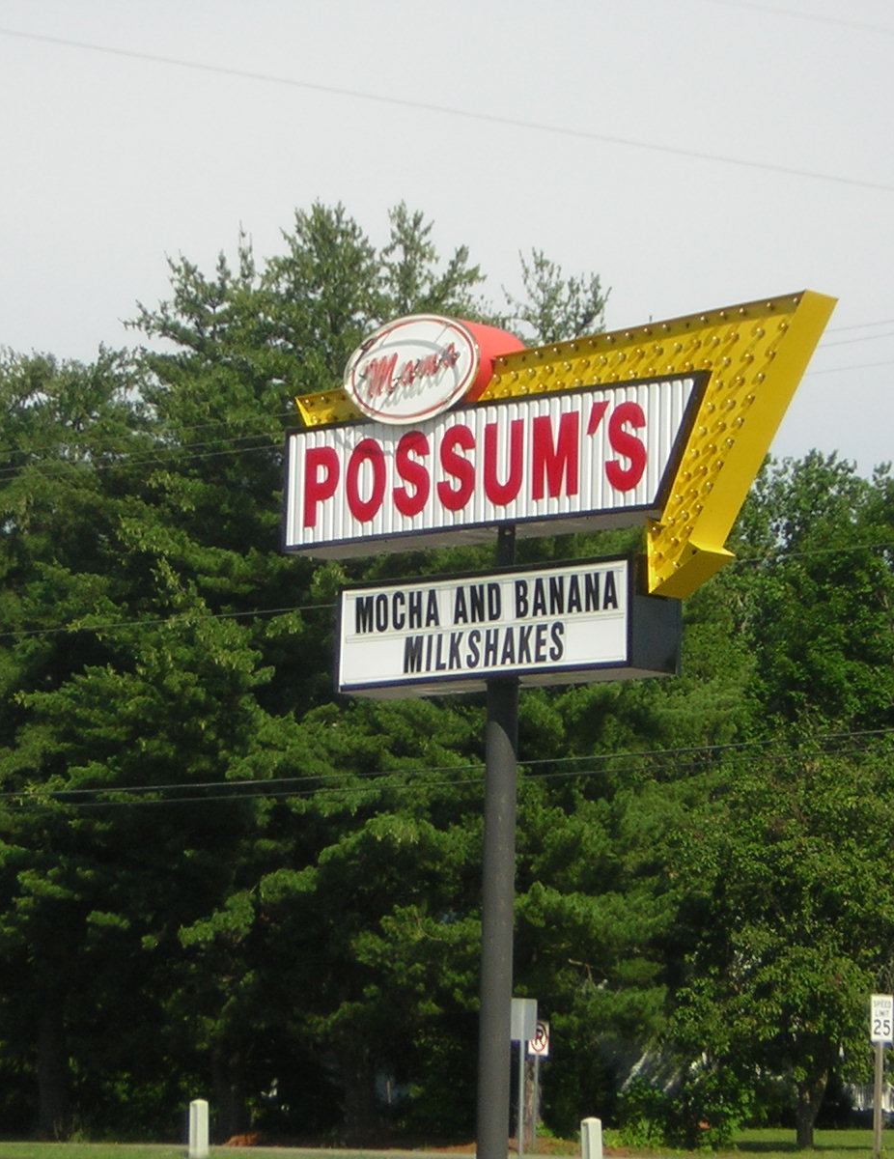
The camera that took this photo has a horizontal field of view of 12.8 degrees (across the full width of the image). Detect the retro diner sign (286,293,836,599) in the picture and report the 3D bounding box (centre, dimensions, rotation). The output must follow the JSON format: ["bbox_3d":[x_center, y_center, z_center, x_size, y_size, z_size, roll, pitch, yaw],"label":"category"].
[{"bbox_3d":[0.606,-0.713,22.903,3.828,1.762,0.502,-6,-11,41],"label":"retro diner sign"}]

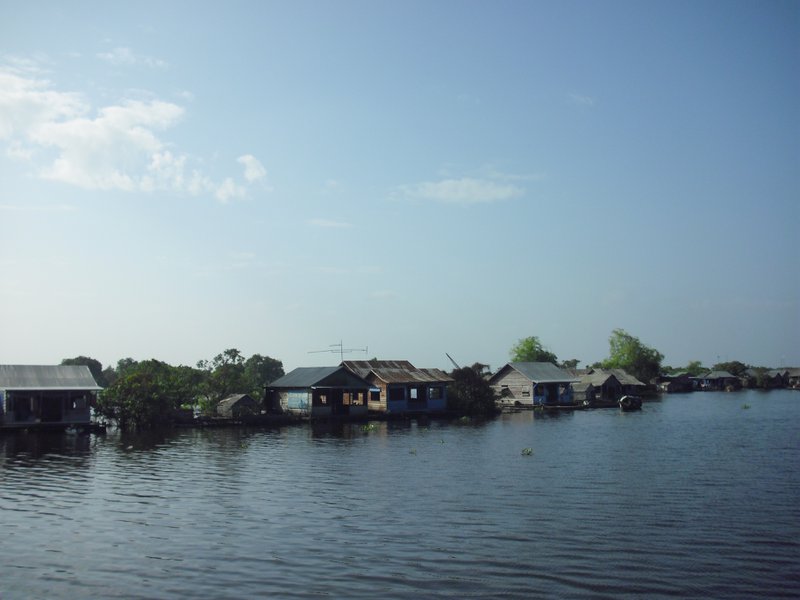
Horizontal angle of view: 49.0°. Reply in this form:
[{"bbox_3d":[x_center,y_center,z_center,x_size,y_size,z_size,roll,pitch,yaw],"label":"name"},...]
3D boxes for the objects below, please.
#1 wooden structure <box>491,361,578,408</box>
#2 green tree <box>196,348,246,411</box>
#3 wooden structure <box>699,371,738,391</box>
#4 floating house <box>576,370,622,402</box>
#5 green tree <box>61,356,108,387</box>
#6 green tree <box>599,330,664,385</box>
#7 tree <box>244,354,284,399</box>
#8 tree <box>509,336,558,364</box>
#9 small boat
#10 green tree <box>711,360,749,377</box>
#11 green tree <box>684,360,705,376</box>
[{"bbox_3d":[12.391,7.961,82.126,6.200,4.170,5.600,4,-6,-38],"label":"wooden structure"},{"bbox_3d":[-13.357,6.174,65.716,3.900,5.080,3.800,1,-5,-11],"label":"green tree"},{"bbox_3d":[52.170,13.258,143.398,5.800,3.480,4.600,2,-5,-23],"label":"wooden structure"},{"bbox_3d":[20.223,8.842,88.576,3.500,3.250,4.000,4,-6,-40],"label":"floating house"},{"bbox_3d":[-26.467,7.052,73.671,4.200,4.620,4.000,2,-5,-20],"label":"green tree"},{"bbox_3d":[29.449,8.026,111.717,7.800,8.810,7.200,-1,-5,15],"label":"green tree"},{"bbox_3d":[-11.368,6.968,73.678,3.700,4.780,3.600,1,-5,-9],"label":"tree"},{"bbox_3d":[16.066,8.168,105.685,6.200,7.550,5.800,-1,-5,9],"label":"tree"},{"bbox_3d":[20.478,9.083,78.022,1.300,1.370,4.300,-3,-5,30],"label":"small boat"},{"bbox_3d":[61.872,14.013,164.405,6.800,5.360,6.200,-2,-5,20],"label":"green tree"},{"bbox_3d":[54.129,13.789,161.414,3.900,5.330,3.700,-2,-5,18],"label":"green tree"}]

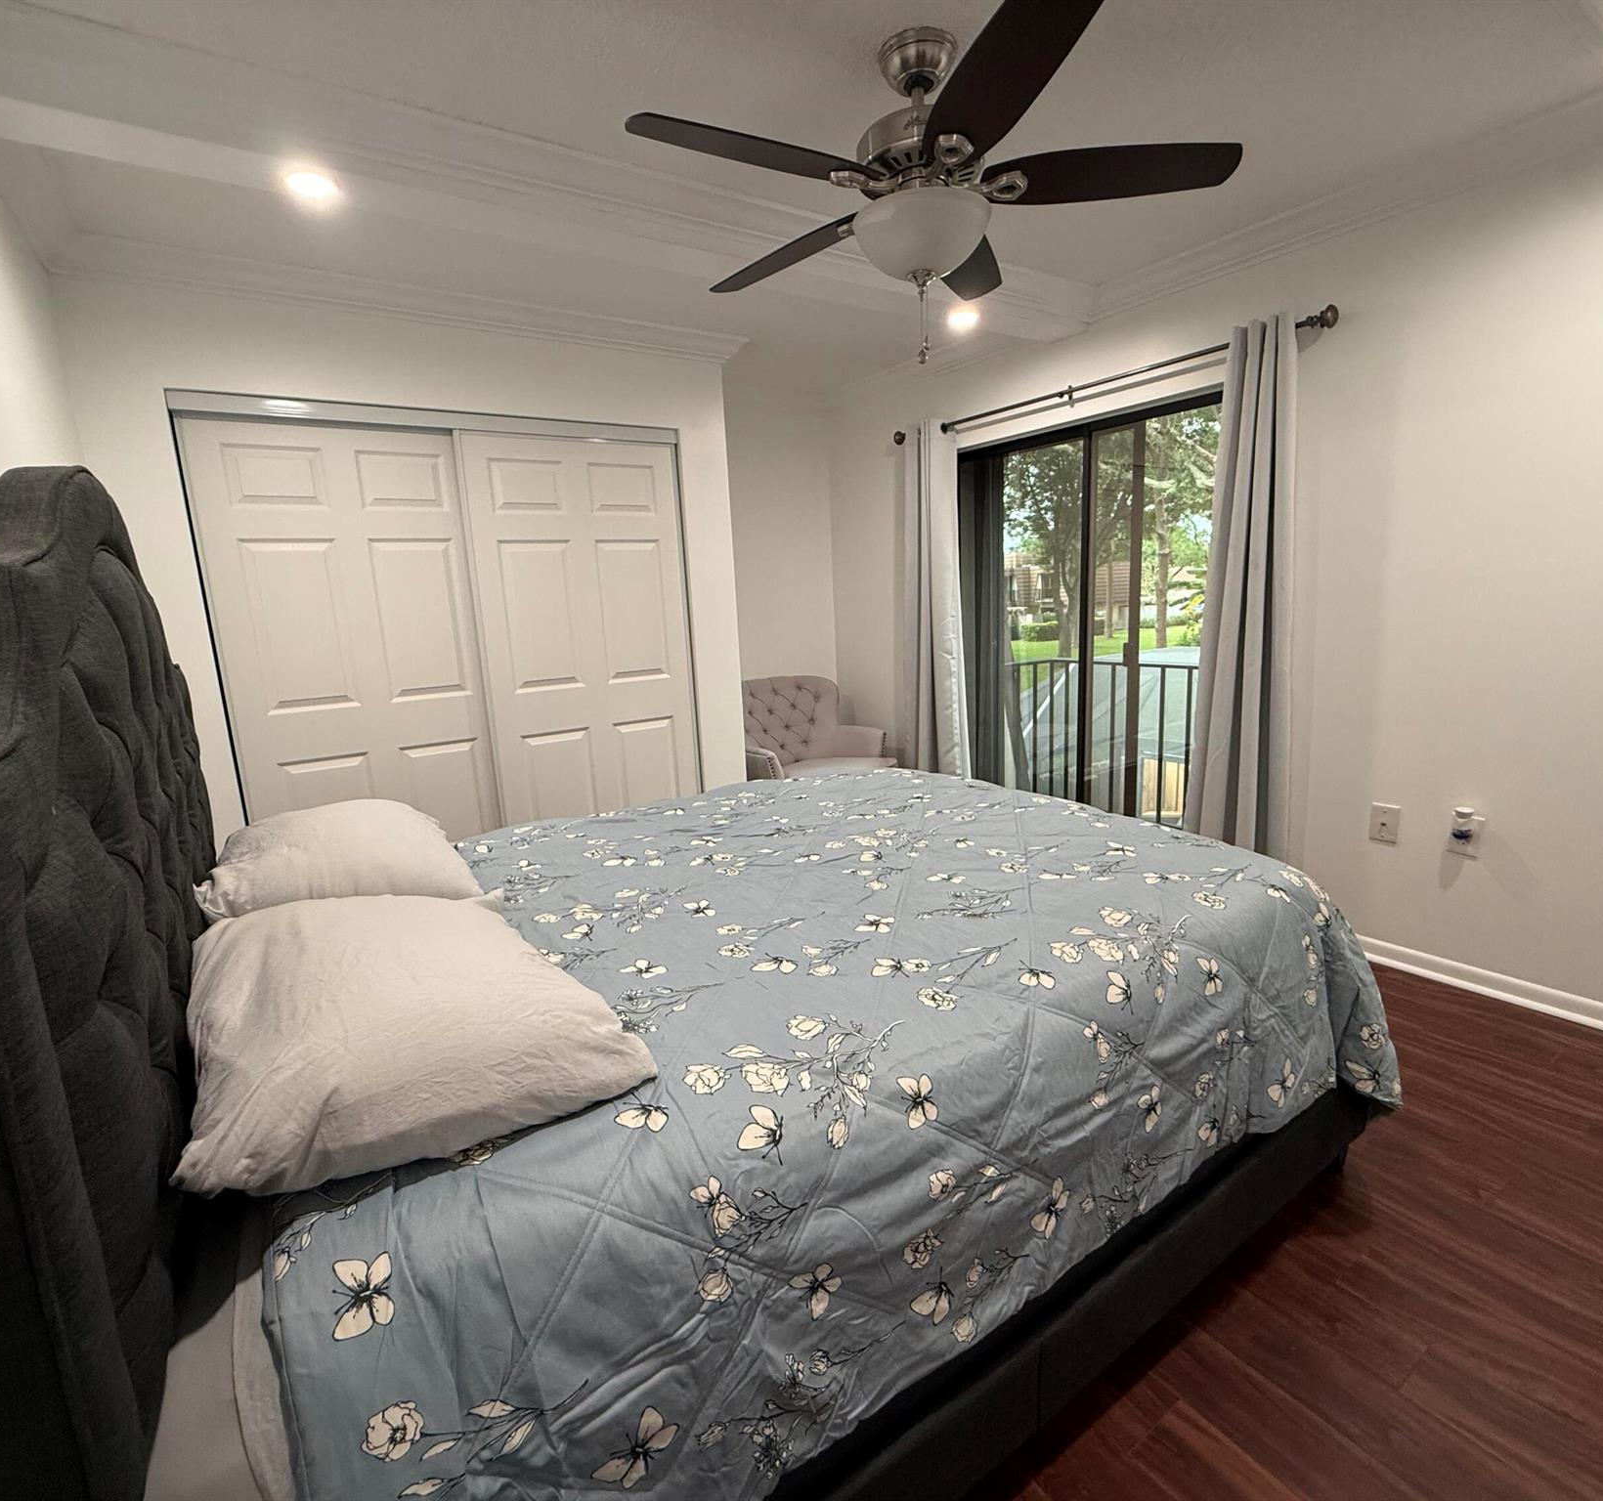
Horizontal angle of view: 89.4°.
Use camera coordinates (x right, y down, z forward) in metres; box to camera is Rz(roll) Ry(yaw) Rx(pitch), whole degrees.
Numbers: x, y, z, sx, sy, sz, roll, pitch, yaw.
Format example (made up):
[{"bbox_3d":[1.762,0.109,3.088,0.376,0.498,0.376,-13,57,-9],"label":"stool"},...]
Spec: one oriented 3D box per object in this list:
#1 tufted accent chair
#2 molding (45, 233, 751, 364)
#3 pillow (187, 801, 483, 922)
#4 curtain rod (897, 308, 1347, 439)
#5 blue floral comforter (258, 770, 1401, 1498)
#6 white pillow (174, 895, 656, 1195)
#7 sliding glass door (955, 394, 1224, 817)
[{"bbox_3d":[0.091,0.063,4.378,0.715,0.866,0.715,-10,13,-33],"label":"tufted accent chair"},{"bbox_3d":[-1.236,-1.627,3.004,2.355,0.088,0.088,-10,13,-33],"label":"molding"},{"bbox_3d":[-1.032,0.240,1.817,0.513,0.181,0.705,-10,13,-33],"label":"pillow"},{"bbox_3d":[1.114,-1.481,3.380,0.111,0.081,2.074,-10,13,-33],"label":"curtain rod"},{"bbox_3d":[-0.017,0.507,1.902,2.054,0.559,1.782,-10,13,-33],"label":"blue floral comforter"},{"bbox_3d":[-0.621,0.340,1.223,0.518,0.171,0.735,-10,13,-33],"label":"white pillow"},{"bbox_3d":[1.291,-0.424,3.603,0.101,1.983,1.762,-10,13,-33],"label":"sliding glass door"}]

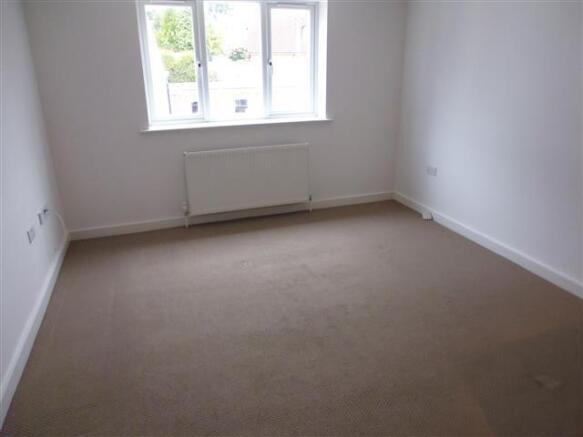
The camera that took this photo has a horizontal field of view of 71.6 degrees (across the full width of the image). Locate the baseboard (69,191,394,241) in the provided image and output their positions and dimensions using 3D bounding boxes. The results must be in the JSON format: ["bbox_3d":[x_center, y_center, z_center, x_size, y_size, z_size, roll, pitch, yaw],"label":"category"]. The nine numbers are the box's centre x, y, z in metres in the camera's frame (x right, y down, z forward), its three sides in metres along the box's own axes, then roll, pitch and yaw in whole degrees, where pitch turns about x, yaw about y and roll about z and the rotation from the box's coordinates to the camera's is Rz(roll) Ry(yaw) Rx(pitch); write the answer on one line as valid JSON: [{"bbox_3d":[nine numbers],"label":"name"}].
[{"bbox_3d":[-0.405,-0.043,4.182,3.387,0.089,0.018,-8,22,-18],"label":"baseboard"}]

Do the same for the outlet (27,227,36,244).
[{"bbox_3d":[-1.634,0.107,2.560,0.020,0.086,0.146,-8,22,-18],"label":"outlet"}]

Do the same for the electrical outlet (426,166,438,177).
[{"bbox_3d":[1.383,-0.462,3.998,0.020,0.086,0.146,-8,22,-18],"label":"electrical outlet"}]

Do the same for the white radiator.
[{"bbox_3d":[-0.408,-0.400,3.994,1.221,0.610,0.100,-8,22,-18],"label":"white radiator"}]

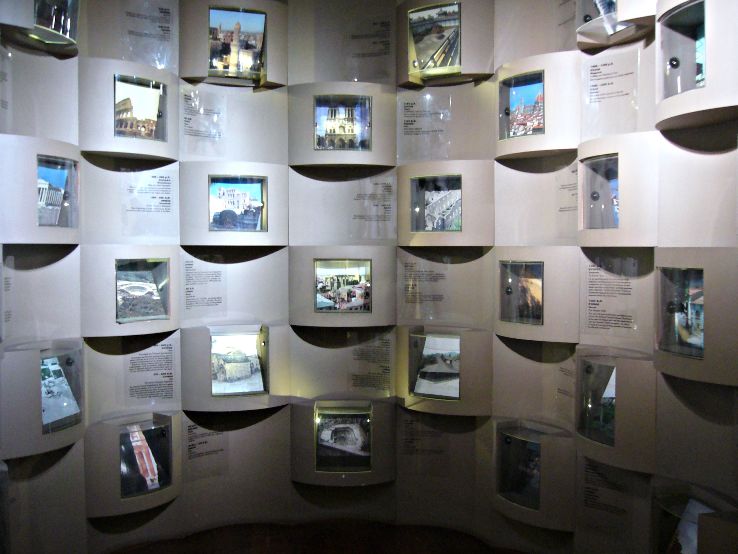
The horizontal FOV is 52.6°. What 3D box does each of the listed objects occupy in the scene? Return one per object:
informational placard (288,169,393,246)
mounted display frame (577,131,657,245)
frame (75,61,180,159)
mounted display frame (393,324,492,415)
[{"bbox_3d":[-0.139,-0.394,4.132,0.591,0.440,0.110,0,2,2],"label":"informational placard"},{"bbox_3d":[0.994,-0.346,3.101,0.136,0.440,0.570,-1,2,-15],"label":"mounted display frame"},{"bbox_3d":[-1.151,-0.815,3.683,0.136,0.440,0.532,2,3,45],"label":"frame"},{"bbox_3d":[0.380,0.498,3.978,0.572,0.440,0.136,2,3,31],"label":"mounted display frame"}]

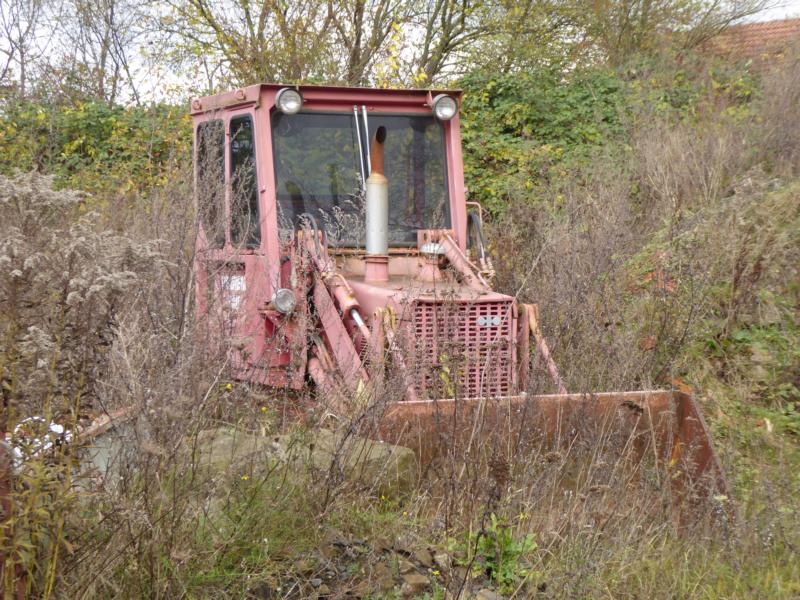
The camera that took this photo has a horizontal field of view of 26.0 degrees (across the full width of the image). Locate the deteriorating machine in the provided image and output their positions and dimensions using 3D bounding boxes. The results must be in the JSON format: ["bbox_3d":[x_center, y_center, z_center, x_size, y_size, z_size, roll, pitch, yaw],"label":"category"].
[{"bbox_3d":[0.051,-0.121,11.529,1.960,2.677,4.710,-1,2,-25],"label":"deteriorating machine"}]

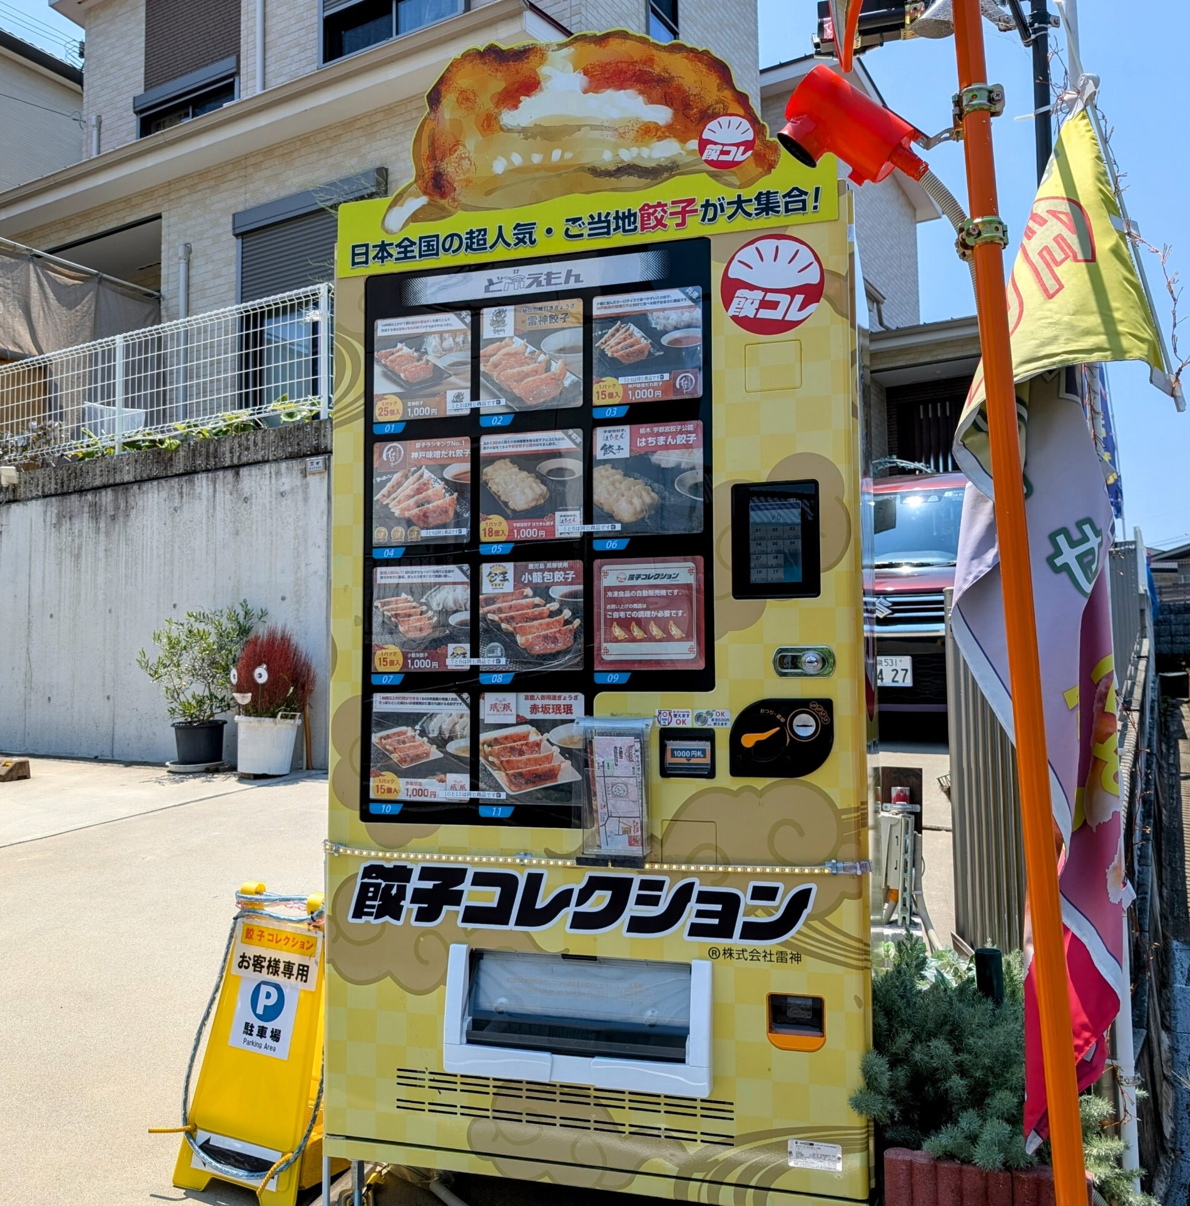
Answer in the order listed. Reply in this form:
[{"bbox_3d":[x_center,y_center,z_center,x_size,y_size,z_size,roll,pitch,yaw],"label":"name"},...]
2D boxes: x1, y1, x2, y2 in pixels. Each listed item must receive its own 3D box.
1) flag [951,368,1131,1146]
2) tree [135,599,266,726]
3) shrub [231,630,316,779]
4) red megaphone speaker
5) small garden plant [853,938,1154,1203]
[{"bbox_3d":[0.821,0.274,2.040,0.310,1.380,0.190,-2,-5,20],"label":"flag"},{"bbox_3d":[-2.219,0.334,6.250,0.690,0.670,0.600,-3,-5,29],"label":"tree"},{"bbox_3d":[-1.724,0.532,5.950,0.440,0.800,0.430,-3,-5,29],"label":"shrub"},{"bbox_3d":[0.462,-0.856,1.980,0.260,0.150,0.115,35,-20,13],"label":"red megaphone speaker"},{"bbox_3d":[0.792,0.914,2.170,0.530,0.470,0.450,-2,-4,14],"label":"small garden plant"}]

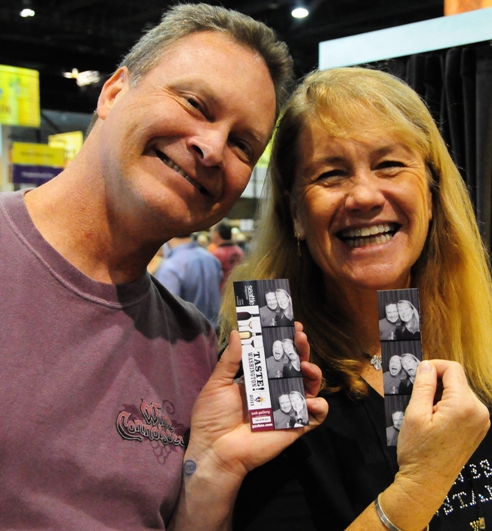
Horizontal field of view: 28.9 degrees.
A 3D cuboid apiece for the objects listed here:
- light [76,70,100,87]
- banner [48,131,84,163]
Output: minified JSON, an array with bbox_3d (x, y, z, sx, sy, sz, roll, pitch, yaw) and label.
[{"bbox_3d":[-5.282,-6.271,32.000,0.800,0.500,0.500,-1,2,-9],"label":"light"},{"bbox_3d":[-6.037,-3.823,32.000,0.060,1.130,2.100,-2,3,-44],"label":"banner"}]

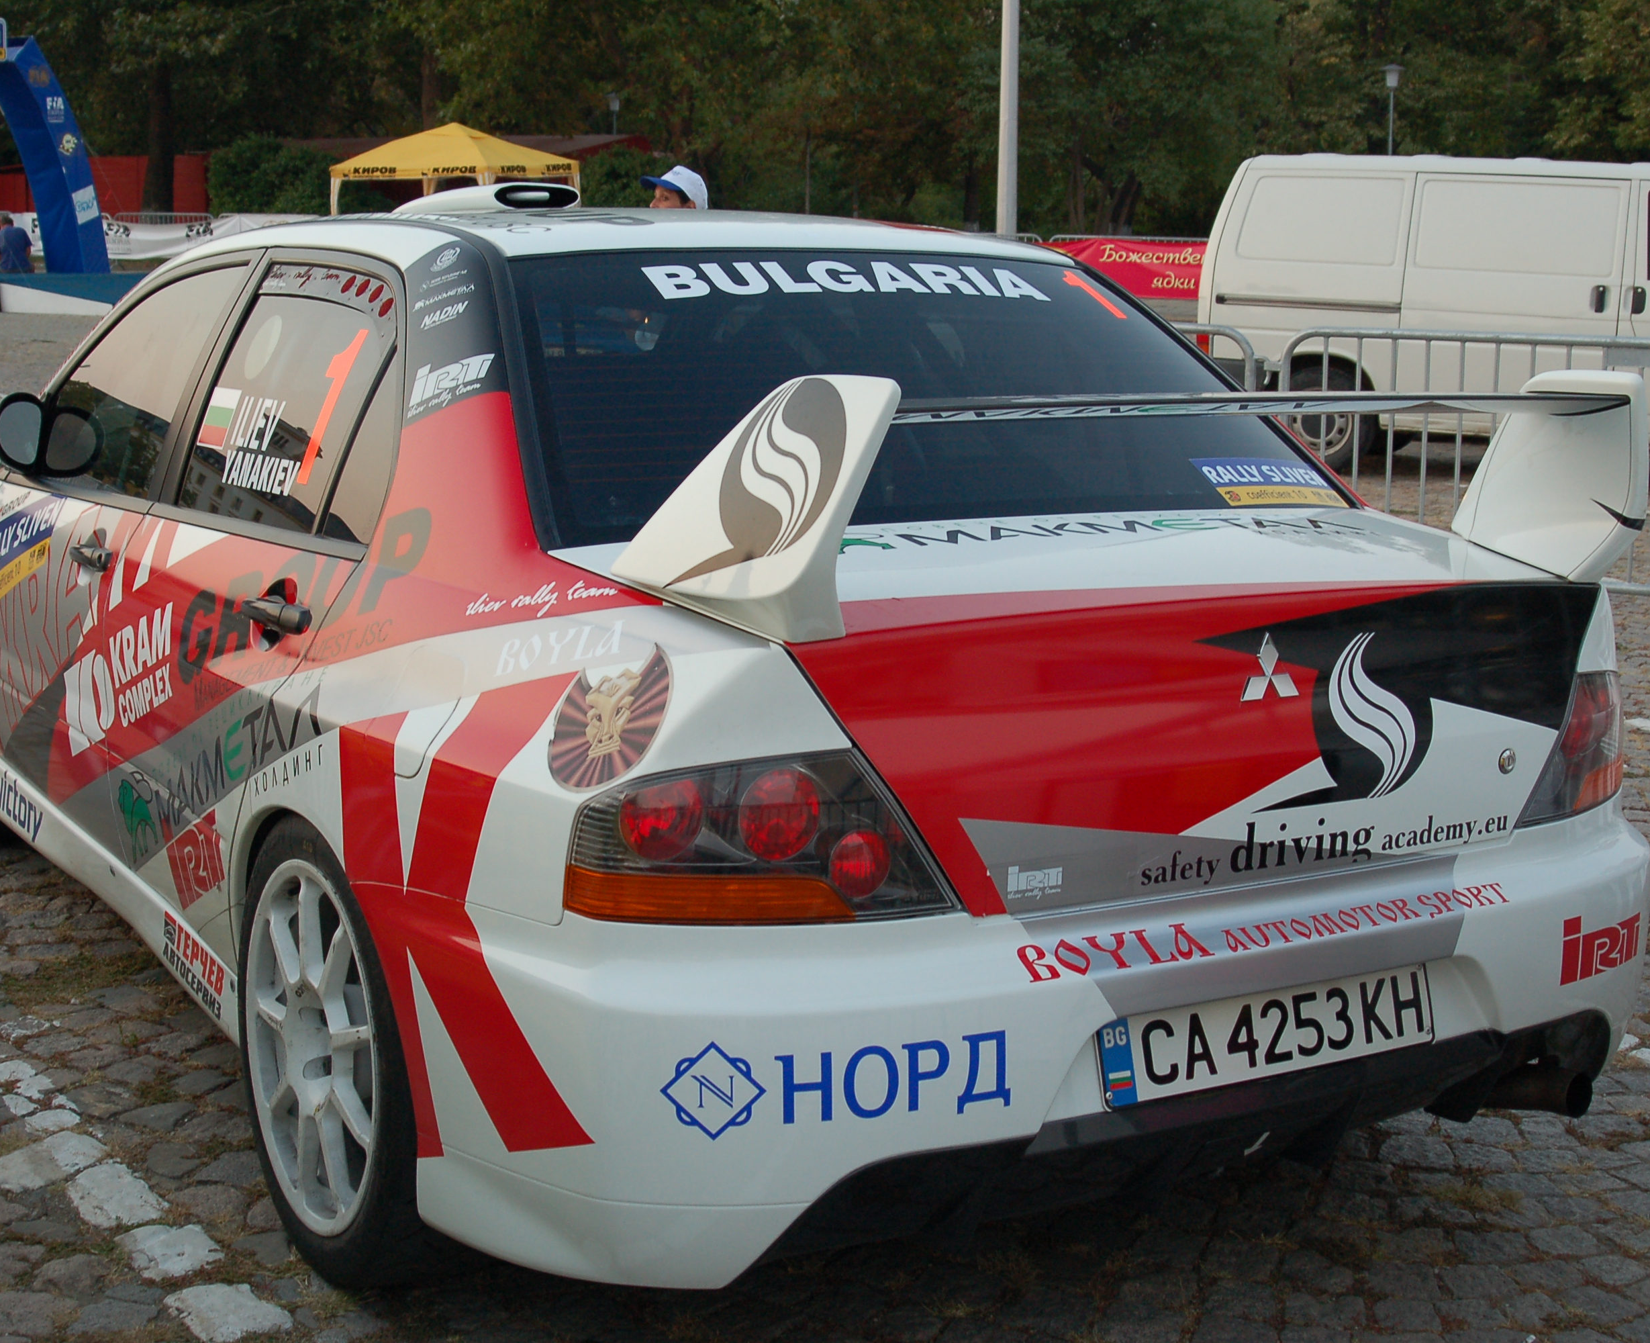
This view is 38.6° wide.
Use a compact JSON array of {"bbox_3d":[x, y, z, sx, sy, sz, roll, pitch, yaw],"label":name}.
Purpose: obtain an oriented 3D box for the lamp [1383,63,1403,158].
[{"bbox_3d":[11.530,-10.008,48.429,0.500,4.800,0.500,1,10,0],"label":"lamp"}]

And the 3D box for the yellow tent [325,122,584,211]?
[{"bbox_3d":[-6.242,-7.788,40.041,3.000,3.000,3.000,6,11,23],"label":"yellow tent"}]

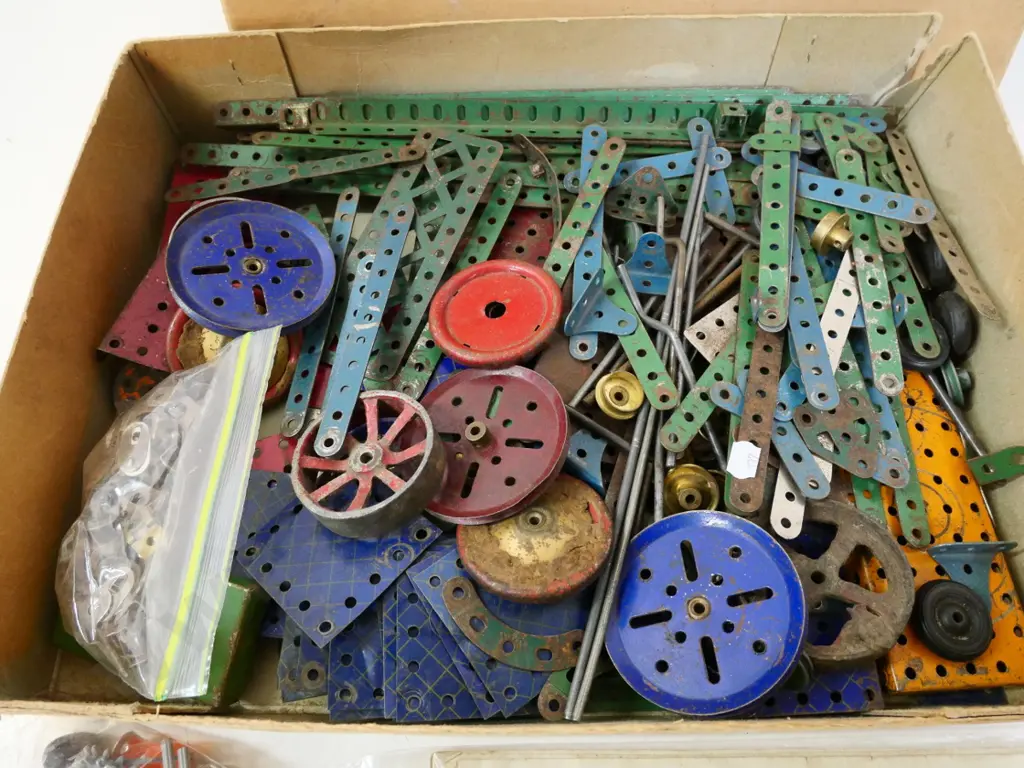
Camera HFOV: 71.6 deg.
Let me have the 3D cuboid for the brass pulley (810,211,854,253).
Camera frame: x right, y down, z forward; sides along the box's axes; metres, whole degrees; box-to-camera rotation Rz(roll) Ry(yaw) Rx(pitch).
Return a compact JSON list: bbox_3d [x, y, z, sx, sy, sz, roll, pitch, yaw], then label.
[{"bbox_3d":[0.154,-0.071,0.339,0.023,0.023,0.012,-45,55,0],"label":"brass pulley"}]

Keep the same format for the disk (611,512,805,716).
[{"bbox_3d":[0.072,0.085,0.268,0.075,0.013,0.075,-14,51,26],"label":"disk"}]

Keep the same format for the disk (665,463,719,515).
[{"bbox_3d":[0.077,0.046,0.307,0.024,0.012,0.024,-10,104,20],"label":"disk"}]

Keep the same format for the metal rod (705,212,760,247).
[{"bbox_3d":[0.110,-0.077,0.354,0.035,0.004,0.004,34,37,15],"label":"metal rod"}]

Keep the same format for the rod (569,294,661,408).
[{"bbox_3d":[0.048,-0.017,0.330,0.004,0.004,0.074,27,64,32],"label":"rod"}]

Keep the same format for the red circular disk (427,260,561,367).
[{"bbox_3d":[-0.007,-0.033,0.333,0.063,0.011,0.063,-4,57,7],"label":"red circular disk"}]

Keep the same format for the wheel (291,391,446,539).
[{"bbox_3d":[-0.061,0.034,0.305,0.061,0.021,0.061,-5,54,9],"label":"wheel"}]

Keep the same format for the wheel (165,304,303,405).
[{"bbox_3d":[-0.131,-0.018,0.337,0.064,0.017,0.064,0,67,0],"label":"wheel"}]

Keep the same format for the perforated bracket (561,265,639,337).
[{"bbox_3d":[0.044,-0.033,0.318,0.025,0.013,0.038,22,65,21],"label":"perforated bracket"}]

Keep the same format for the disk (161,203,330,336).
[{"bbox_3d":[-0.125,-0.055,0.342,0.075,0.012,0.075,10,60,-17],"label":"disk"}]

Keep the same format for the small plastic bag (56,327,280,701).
[{"bbox_3d":[-0.138,0.047,0.289,0.078,0.042,0.148,-1,64,1],"label":"small plastic bag"}]

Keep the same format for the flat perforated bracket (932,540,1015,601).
[{"bbox_3d":[0.182,0.076,0.283,0.038,0.013,0.025,-2,56,-3],"label":"flat perforated bracket"}]

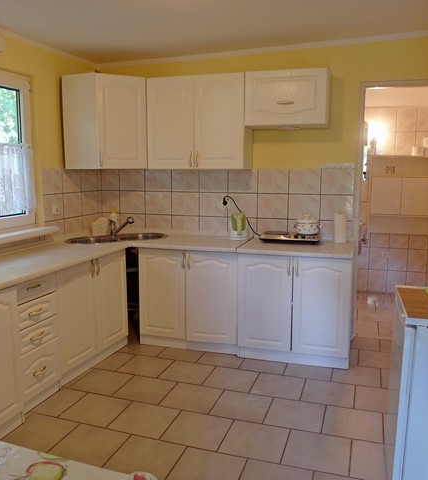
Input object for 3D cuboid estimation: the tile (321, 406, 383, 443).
[{"bbox_3d":[0.770,1.018,2.442,0.315,0.010,0.315,3,9,19],"label":"tile"}]

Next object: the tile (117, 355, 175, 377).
[{"bbox_3d":[-0.493,0.921,3.227,0.317,0.010,0.317,3,9,18],"label":"tile"}]

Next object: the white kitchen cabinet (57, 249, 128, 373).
[{"bbox_3d":[-1.084,0.504,3.249,0.530,0.785,0.800,3,9,19],"label":"white kitchen cabinet"}]

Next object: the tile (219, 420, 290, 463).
[{"bbox_3d":[0.218,1.054,2.324,0.317,0.010,0.317,3,9,18],"label":"tile"}]

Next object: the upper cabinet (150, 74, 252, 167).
[{"bbox_3d":[-0.105,-0.941,3.646,0.802,0.720,0.338,3,9,17],"label":"upper cabinet"}]

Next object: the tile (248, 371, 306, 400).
[{"bbox_3d":[0.428,0.967,2.925,0.317,0.010,0.317,3,9,18],"label":"tile"}]

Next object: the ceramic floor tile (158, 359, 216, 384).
[{"bbox_3d":[-0.186,0.937,3.124,0.317,0.010,0.317,3,9,18],"label":"ceramic floor tile"}]

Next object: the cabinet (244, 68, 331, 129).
[{"bbox_3d":[0.577,-1.070,3.423,0.605,0.390,0.307,3,9,17],"label":"cabinet"}]

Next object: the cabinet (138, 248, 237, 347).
[{"bbox_3d":[-0.123,0.441,3.686,0.800,0.785,0.530,3,9,19],"label":"cabinet"}]

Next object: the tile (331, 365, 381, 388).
[{"bbox_3d":[0.975,0.933,3.040,0.315,0.010,0.315,3,9,19],"label":"tile"}]

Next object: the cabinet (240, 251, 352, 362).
[{"bbox_3d":[0.622,0.462,3.371,0.780,0.767,0.570,2,9,15],"label":"cabinet"}]

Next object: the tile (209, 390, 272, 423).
[{"bbox_3d":[0.172,1.004,2.671,0.317,0.010,0.317,3,9,18],"label":"tile"}]

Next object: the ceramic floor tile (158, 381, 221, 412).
[{"bbox_3d":[-0.129,0.957,2.684,0.308,0.012,0.308,3,9,18],"label":"ceramic floor tile"}]

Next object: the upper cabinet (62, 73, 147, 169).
[{"bbox_3d":[-0.812,-0.944,3.671,0.594,0.714,0.594,3,9,19],"label":"upper cabinet"}]

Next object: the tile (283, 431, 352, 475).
[{"bbox_3d":[0.522,1.069,2.232,0.317,0.010,0.317,3,9,18],"label":"tile"}]

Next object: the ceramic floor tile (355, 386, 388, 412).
[{"bbox_3d":[1.023,0.982,2.691,0.315,0.010,0.315,3,9,19],"label":"ceramic floor tile"}]

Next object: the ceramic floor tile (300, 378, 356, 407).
[{"bbox_3d":[0.722,0.968,2.792,0.315,0.010,0.315,3,9,19],"label":"ceramic floor tile"}]

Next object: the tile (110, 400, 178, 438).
[{"bbox_3d":[-0.375,0.992,2.443,0.308,0.012,0.308,3,9,18],"label":"tile"}]

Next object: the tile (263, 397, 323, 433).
[{"bbox_3d":[0.470,1.004,2.543,0.315,0.010,0.315,3,9,19],"label":"tile"}]

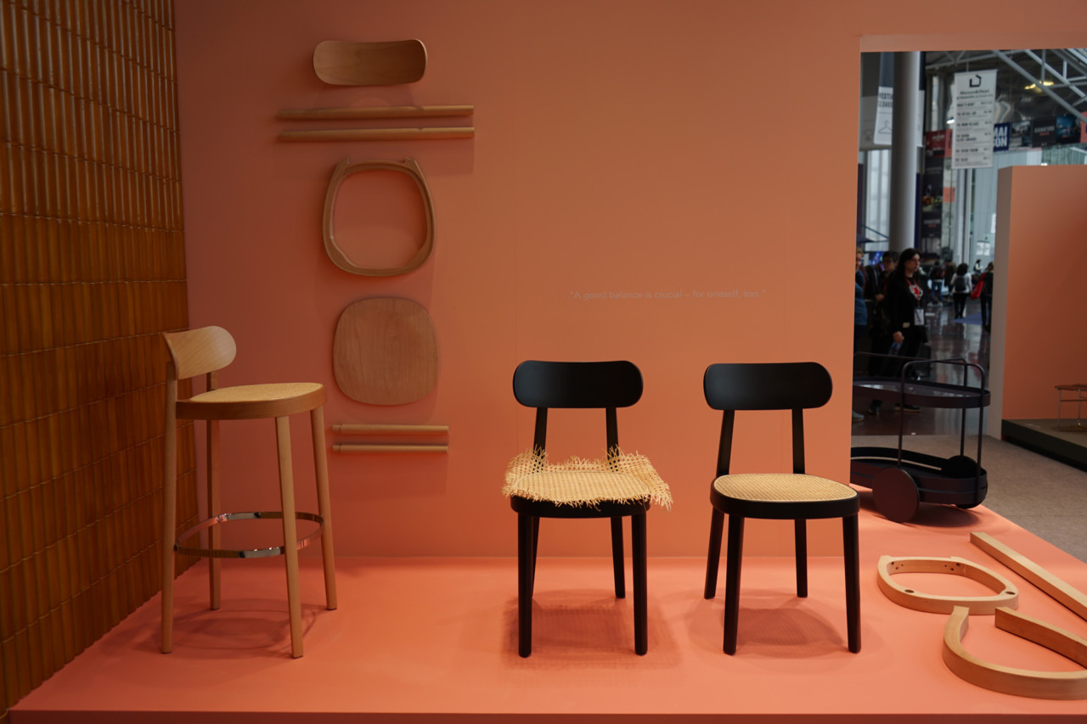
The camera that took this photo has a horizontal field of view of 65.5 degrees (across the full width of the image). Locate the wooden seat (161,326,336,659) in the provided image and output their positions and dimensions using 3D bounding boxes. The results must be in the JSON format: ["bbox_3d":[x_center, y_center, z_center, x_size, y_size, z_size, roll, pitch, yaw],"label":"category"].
[{"bbox_3d":[-0.928,0.380,2.682,0.503,0.977,0.435,0,6,3],"label":"wooden seat"}]

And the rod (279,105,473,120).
[{"bbox_3d":[-0.633,-0.941,3.192,0.742,0.042,0.043,0,6,2],"label":"rod"}]

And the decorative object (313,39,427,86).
[{"bbox_3d":[-0.642,-1.112,3.135,0.421,0.167,0.085,0,6,2],"label":"decorative object"}]

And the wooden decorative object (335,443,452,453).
[{"bbox_3d":[-0.600,0.339,3.326,0.457,0.035,0.036,0,6,2],"label":"wooden decorative object"}]

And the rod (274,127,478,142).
[{"bbox_3d":[-0.632,-0.860,3.201,0.743,0.042,0.043,0,6,2],"label":"rod"}]

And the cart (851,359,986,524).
[{"bbox_3d":[1.740,0.340,4.073,0.470,0.725,0.800,-3,7,-26],"label":"cart"}]

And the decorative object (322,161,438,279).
[{"bbox_3d":[-0.627,-0.549,3.218,0.432,0.447,0.050,0,6,2],"label":"decorative object"}]

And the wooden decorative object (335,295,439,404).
[{"bbox_3d":[-0.615,-0.043,3.292,0.415,0.418,0.025,0,6,2],"label":"wooden decorative object"}]

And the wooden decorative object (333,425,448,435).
[{"bbox_3d":[-0.600,0.265,3.319,0.459,0.035,0.036,0,6,2],"label":"wooden decorative object"}]

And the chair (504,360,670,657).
[{"bbox_3d":[0.126,0.439,2.707,0.475,0.831,0.503,-1,6,-2],"label":"chair"}]

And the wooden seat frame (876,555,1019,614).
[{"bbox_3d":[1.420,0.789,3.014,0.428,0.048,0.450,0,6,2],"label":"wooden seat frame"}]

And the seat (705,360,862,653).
[{"bbox_3d":[0.745,0.435,2.696,0.445,0.831,0.503,-1,6,0],"label":"seat"}]

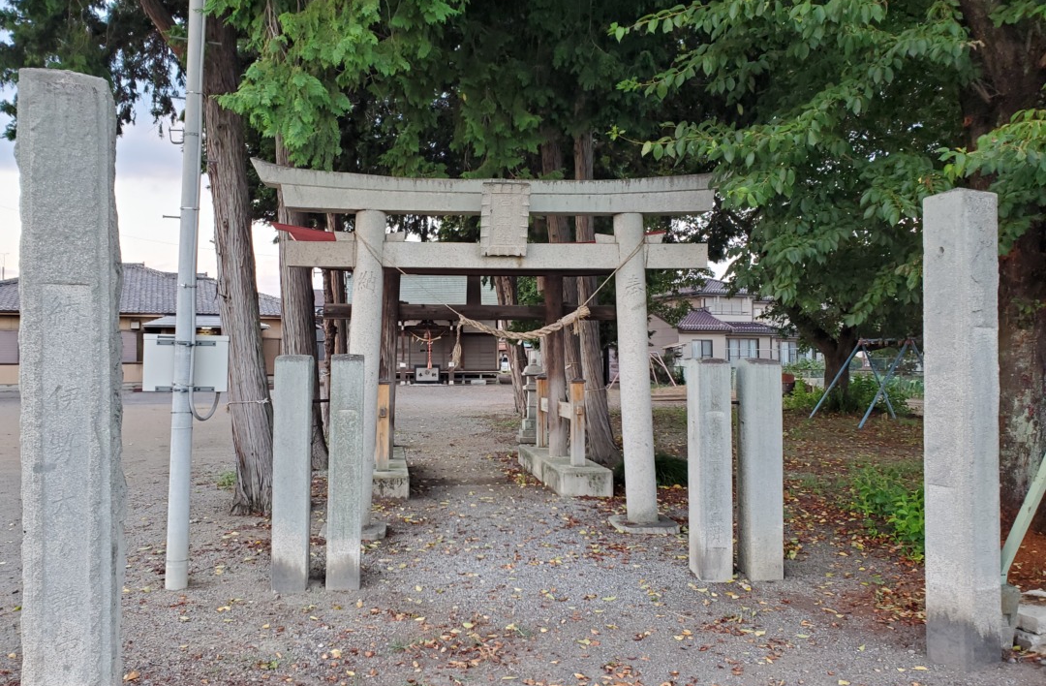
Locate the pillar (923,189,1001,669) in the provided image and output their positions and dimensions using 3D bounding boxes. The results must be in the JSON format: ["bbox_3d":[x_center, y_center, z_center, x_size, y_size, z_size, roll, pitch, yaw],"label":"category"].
[{"bbox_3d":[2.186,0.414,3.924,0.230,2.300,0.230,0,-1,-19],"label":"pillar"}]

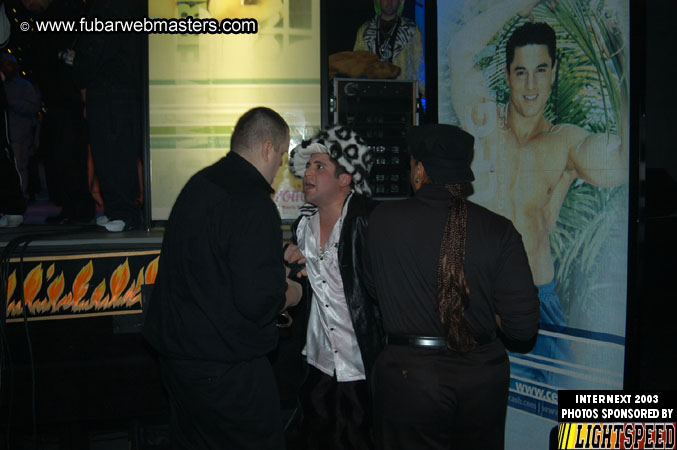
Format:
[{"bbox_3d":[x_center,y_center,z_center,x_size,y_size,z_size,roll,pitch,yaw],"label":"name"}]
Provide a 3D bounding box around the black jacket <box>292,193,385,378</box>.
[{"bbox_3d":[0.000,0.227,2.500,0.500,0.720,0.320,-3,3,38],"label":"black jacket"}]

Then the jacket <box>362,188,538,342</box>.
[{"bbox_3d":[0.398,0.141,2.360,0.580,0.560,0.380,-1,2,-9],"label":"jacket"}]

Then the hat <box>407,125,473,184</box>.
[{"bbox_3d":[0.347,-0.243,2.300,0.220,0.160,0.260,-2,12,-30],"label":"hat"}]

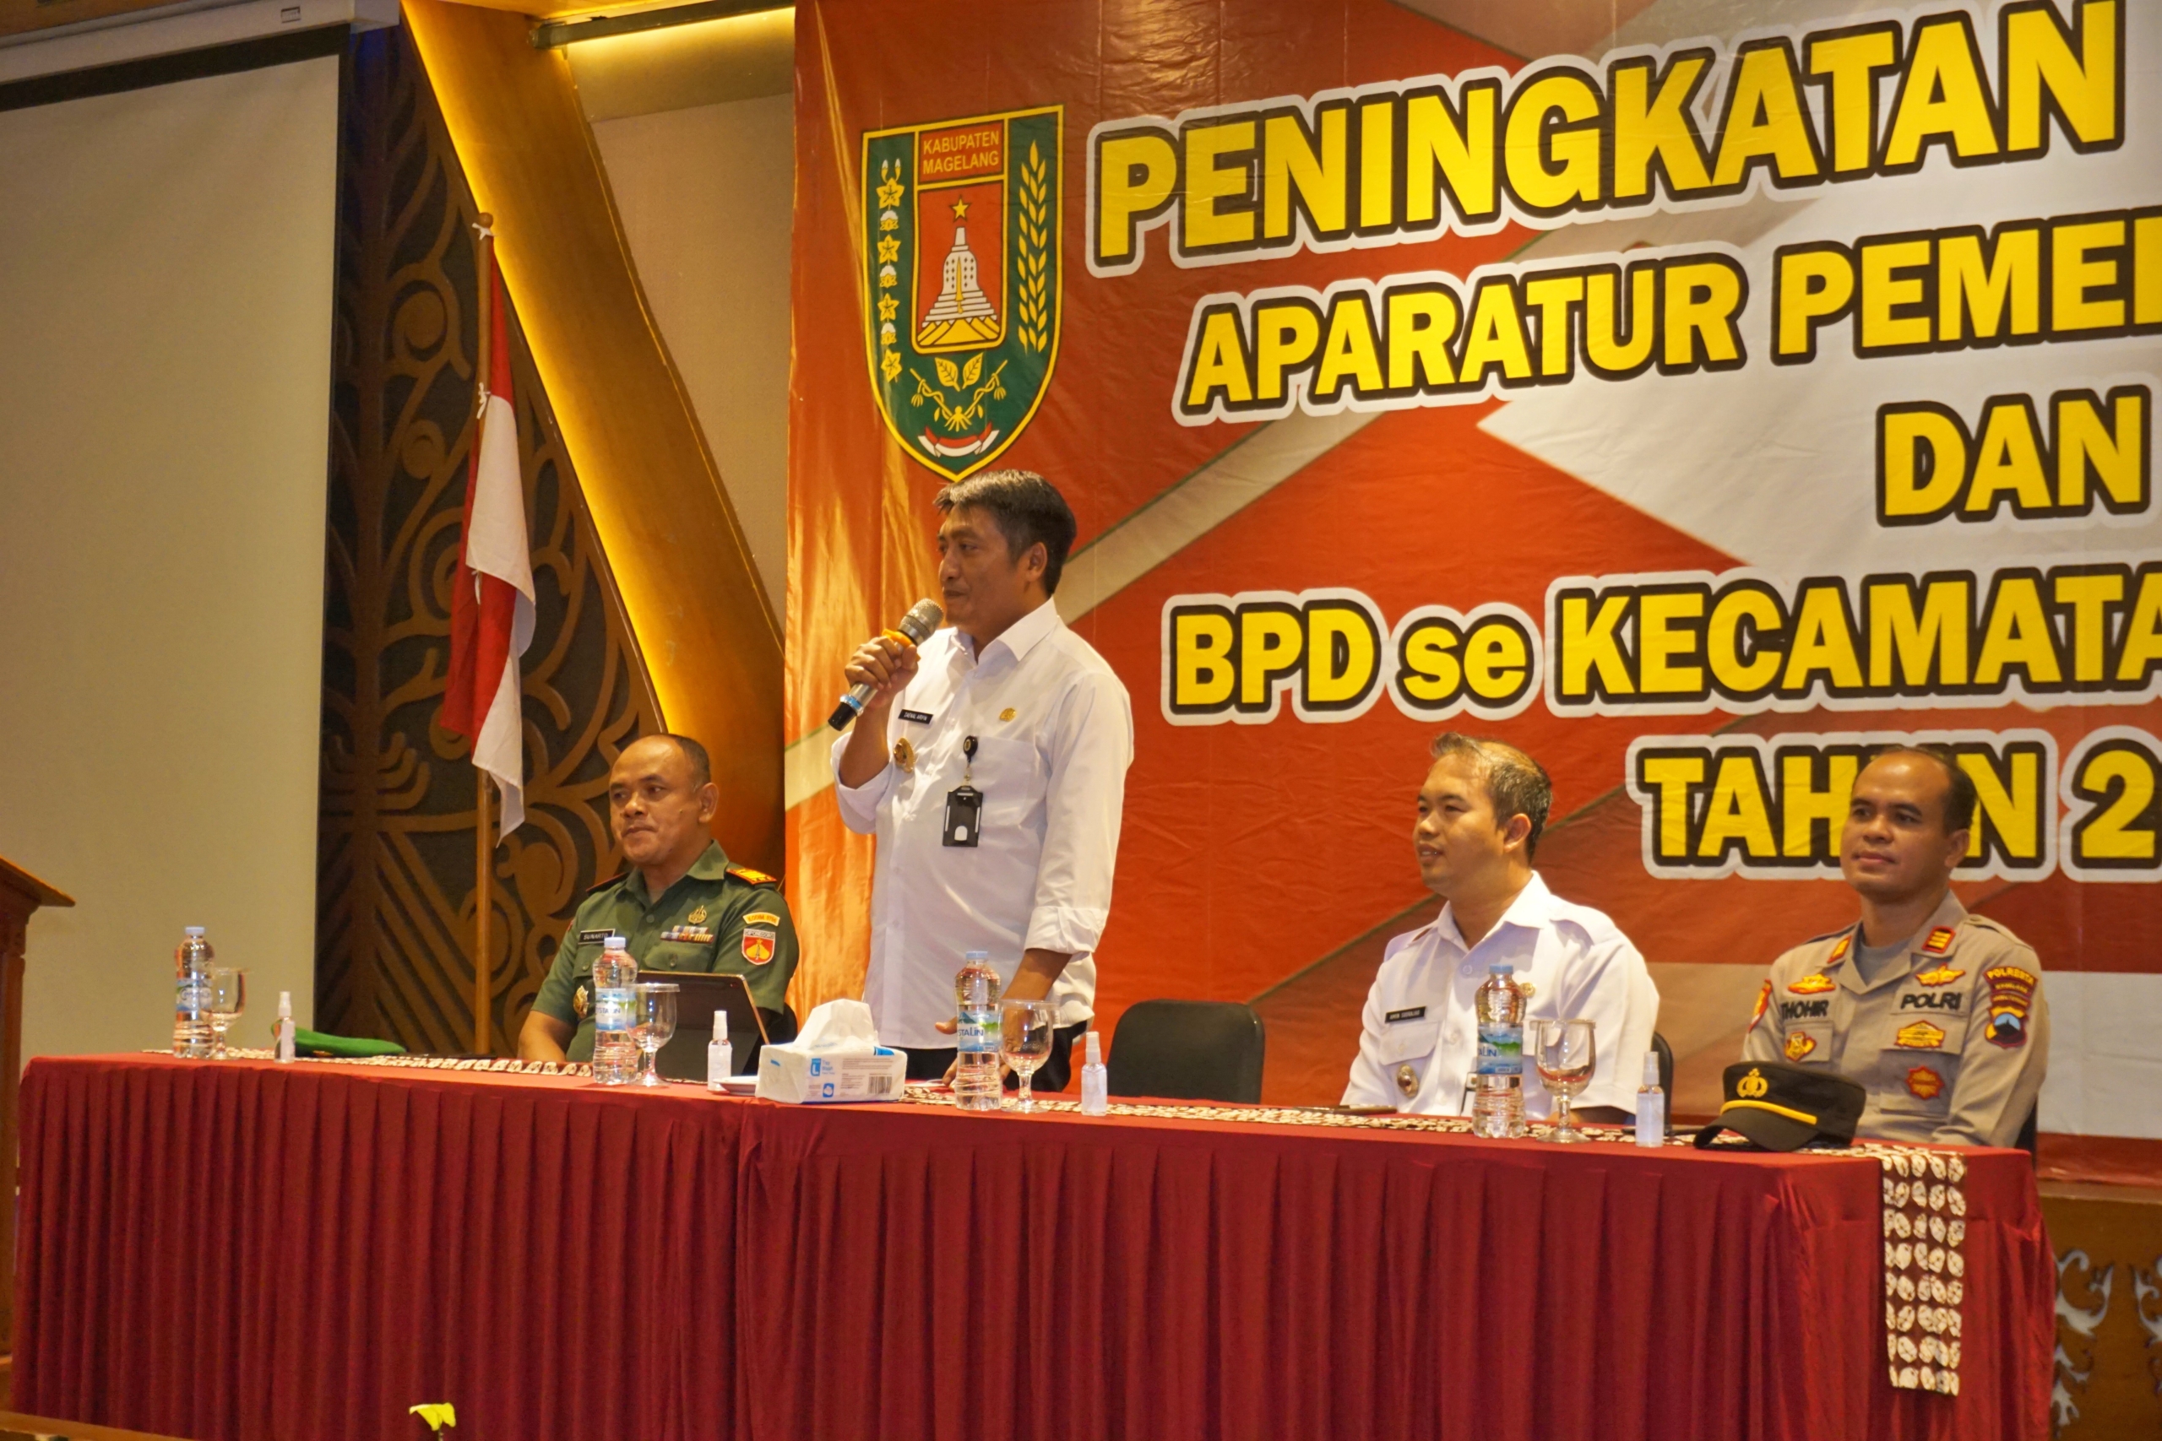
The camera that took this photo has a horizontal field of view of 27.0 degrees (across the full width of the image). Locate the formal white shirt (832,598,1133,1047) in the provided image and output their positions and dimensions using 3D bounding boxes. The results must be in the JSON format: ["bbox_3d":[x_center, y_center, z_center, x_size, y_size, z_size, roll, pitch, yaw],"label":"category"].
[{"bbox_3d":[-0.160,0.163,7.180,0.340,0.710,0.540,2,-3,-43],"label":"formal white shirt"}]

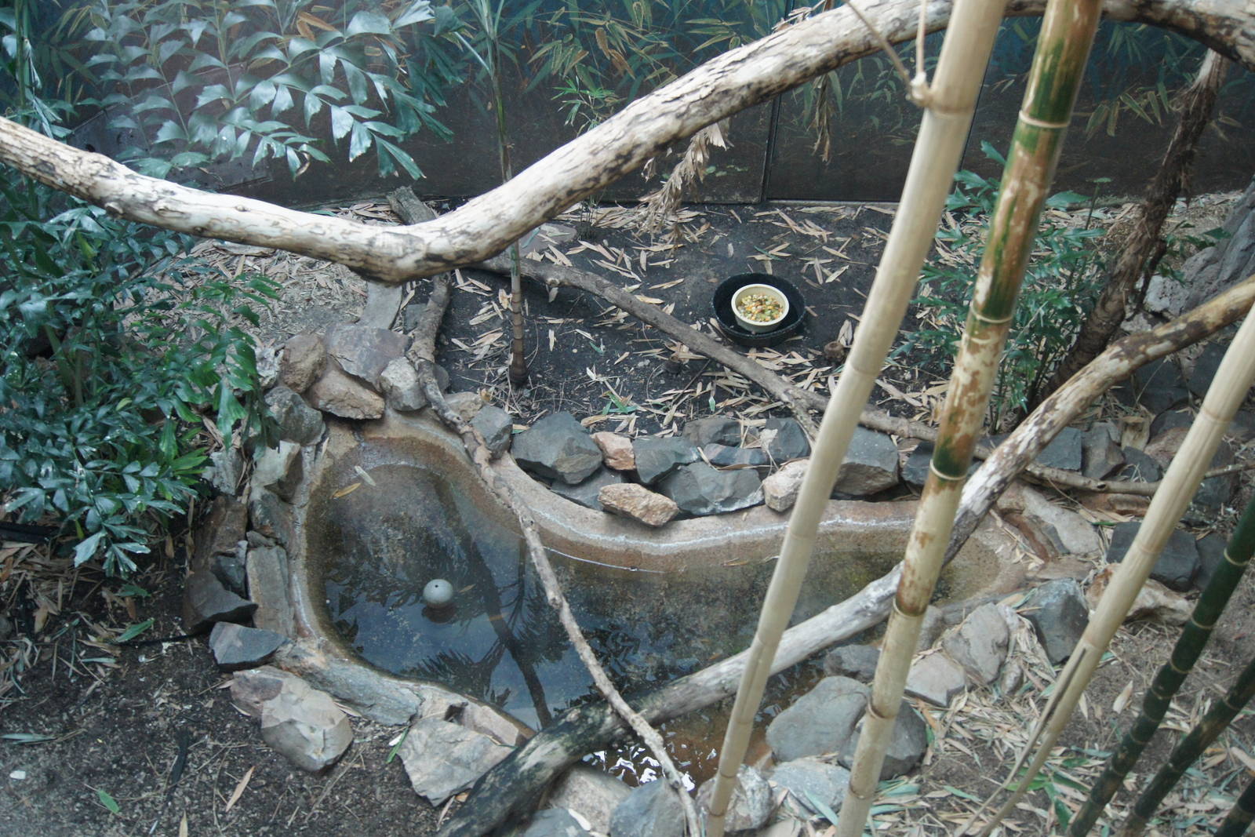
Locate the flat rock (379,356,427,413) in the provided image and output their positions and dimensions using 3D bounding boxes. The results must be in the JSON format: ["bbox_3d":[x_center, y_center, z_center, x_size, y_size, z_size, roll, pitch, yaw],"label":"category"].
[{"bbox_3d":[-0.623,-0.094,3.199,0.115,0.110,0.100,16,52,13],"label":"flat rock"}]

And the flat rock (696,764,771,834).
[{"bbox_3d":[0.226,0.813,2.462,0.150,0.090,0.120,-7,50,-6],"label":"flat rock"}]

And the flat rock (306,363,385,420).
[{"bbox_3d":[-0.775,-0.075,3.169,0.200,0.090,0.100,21,53,17],"label":"flat rock"}]

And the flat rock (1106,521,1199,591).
[{"bbox_3d":[1.234,0.324,2.715,0.203,0.088,0.135,7,49,4],"label":"flat rock"}]

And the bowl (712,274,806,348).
[{"bbox_3d":[0.370,-0.301,3.254,0.260,0.060,0.260,1,49,-1],"label":"bowl"}]

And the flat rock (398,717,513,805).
[{"bbox_3d":[-0.370,0.749,2.520,0.235,0.080,0.180,-19,53,-16],"label":"flat rock"}]

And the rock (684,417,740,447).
[{"bbox_3d":[0.228,0.046,3.116,0.150,0.080,0.095,-4,50,-3],"label":"rock"}]

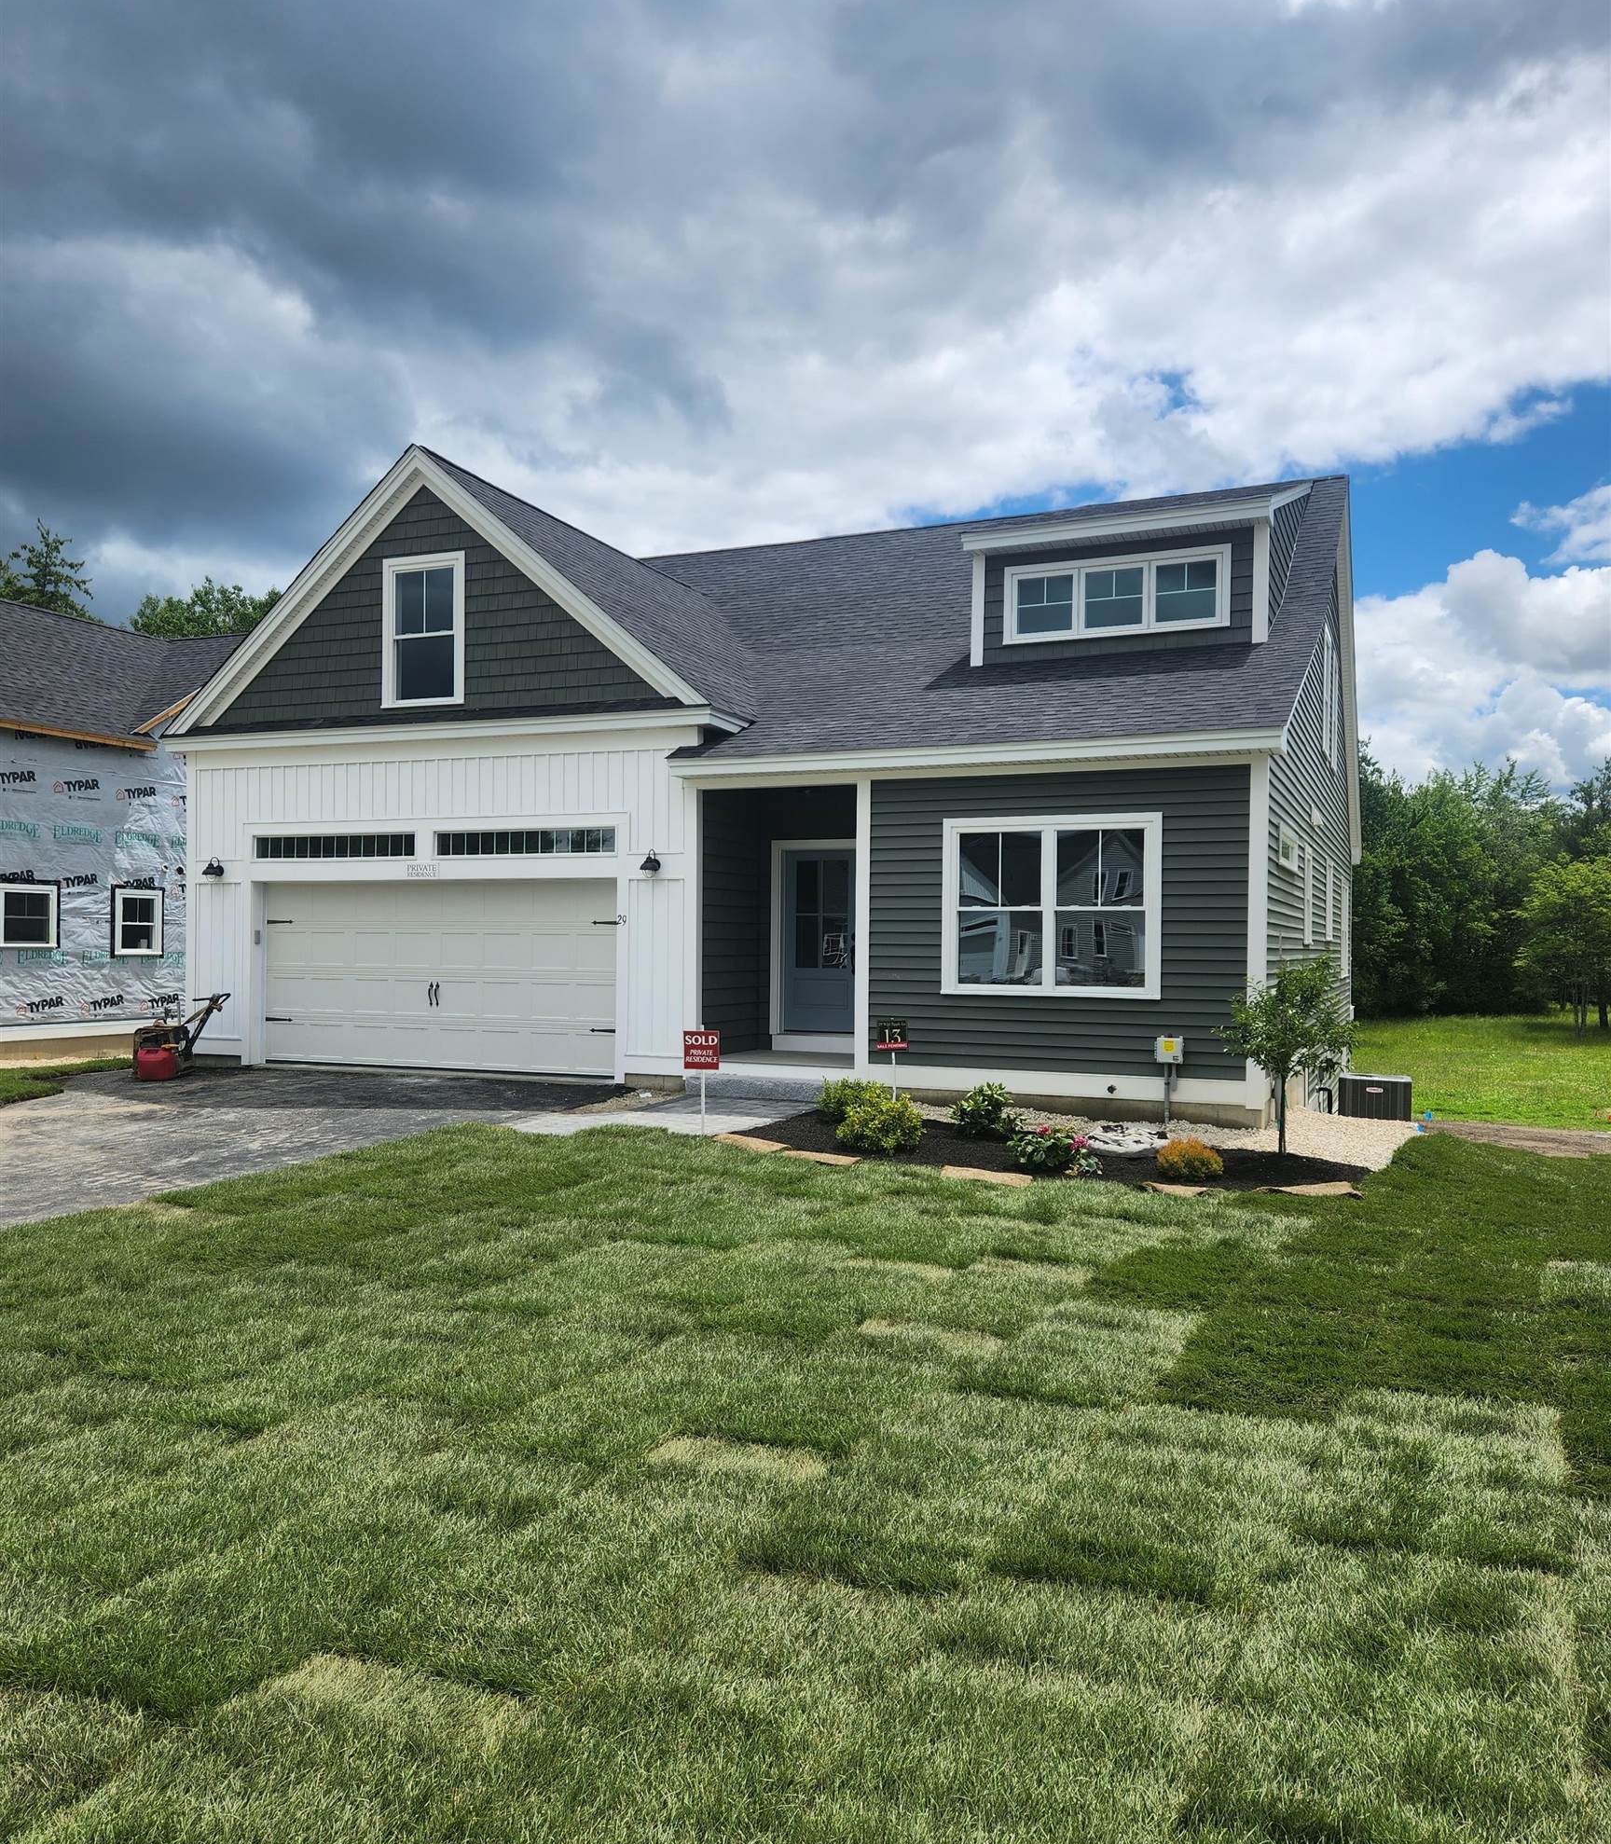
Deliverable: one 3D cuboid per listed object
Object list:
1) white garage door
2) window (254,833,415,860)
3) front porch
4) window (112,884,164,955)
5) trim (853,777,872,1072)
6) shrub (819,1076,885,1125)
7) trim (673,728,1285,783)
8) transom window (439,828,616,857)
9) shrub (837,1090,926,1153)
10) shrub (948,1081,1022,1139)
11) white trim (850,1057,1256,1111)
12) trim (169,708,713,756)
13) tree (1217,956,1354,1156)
[{"bbox_3d":[-4.221,0.577,16.134,4.837,2.124,0.070,0,-1,23],"label":"white garage door"},{"bbox_3d":[-5.481,-0.867,16.600,2.405,0.288,0.080,0,-1,23],"label":"window"},{"bbox_3d":[0.019,0.059,14.897,1.750,2.786,1.550,0,-1,23],"label":"front porch"},{"bbox_3d":[-10.189,0.013,21.800,0.100,1.022,0.862,0,-1,26],"label":"window"},{"bbox_3d":[0.589,0.031,13.970,0.151,2.866,0.120,0,-1,23],"label":"trim"},{"bbox_3d":[0.411,1.503,12.097,0.627,0.403,0.596,1,-1,0],"label":"shrub"},{"bbox_3d":[1.411,-1.526,13.452,5.929,0.240,0.250,0,-1,23],"label":"trim"},{"bbox_3d":[-3.057,-0.858,15.549,2.370,0.289,0.080,0,-1,23],"label":"transom window"},{"bbox_3d":[0.561,1.431,10.562,0.650,0.430,0.600,1,-1,0],"label":"shrub"},{"bbox_3d":[1.458,1.517,11.655,0.591,0.442,0.562,1,-1,0],"label":"shrub"},{"bbox_3d":[2.165,1.477,13.087,3.714,0.217,0.050,0,-1,23],"label":"white trim"},{"bbox_3d":[-4.282,-2.102,15.862,7.365,0.190,0.200,0,-1,23],"label":"trim"},{"bbox_3d":[3.616,0.994,10.785,1.013,1.495,0.963,0,-1,23],"label":"tree"}]

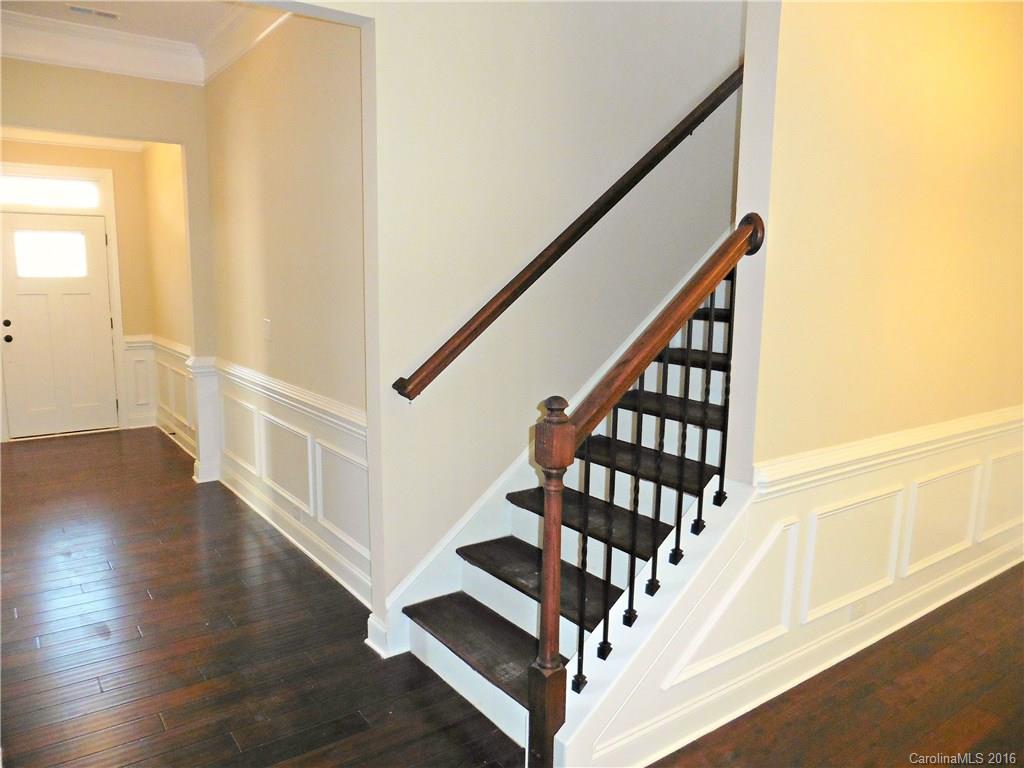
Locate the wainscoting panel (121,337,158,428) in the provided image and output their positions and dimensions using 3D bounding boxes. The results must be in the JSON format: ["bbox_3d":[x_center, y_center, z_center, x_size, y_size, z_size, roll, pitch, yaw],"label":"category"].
[{"bbox_3d":[-3.724,-0.017,7.084,0.270,0.915,0.050,-5,10,-35],"label":"wainscoting panel"}]

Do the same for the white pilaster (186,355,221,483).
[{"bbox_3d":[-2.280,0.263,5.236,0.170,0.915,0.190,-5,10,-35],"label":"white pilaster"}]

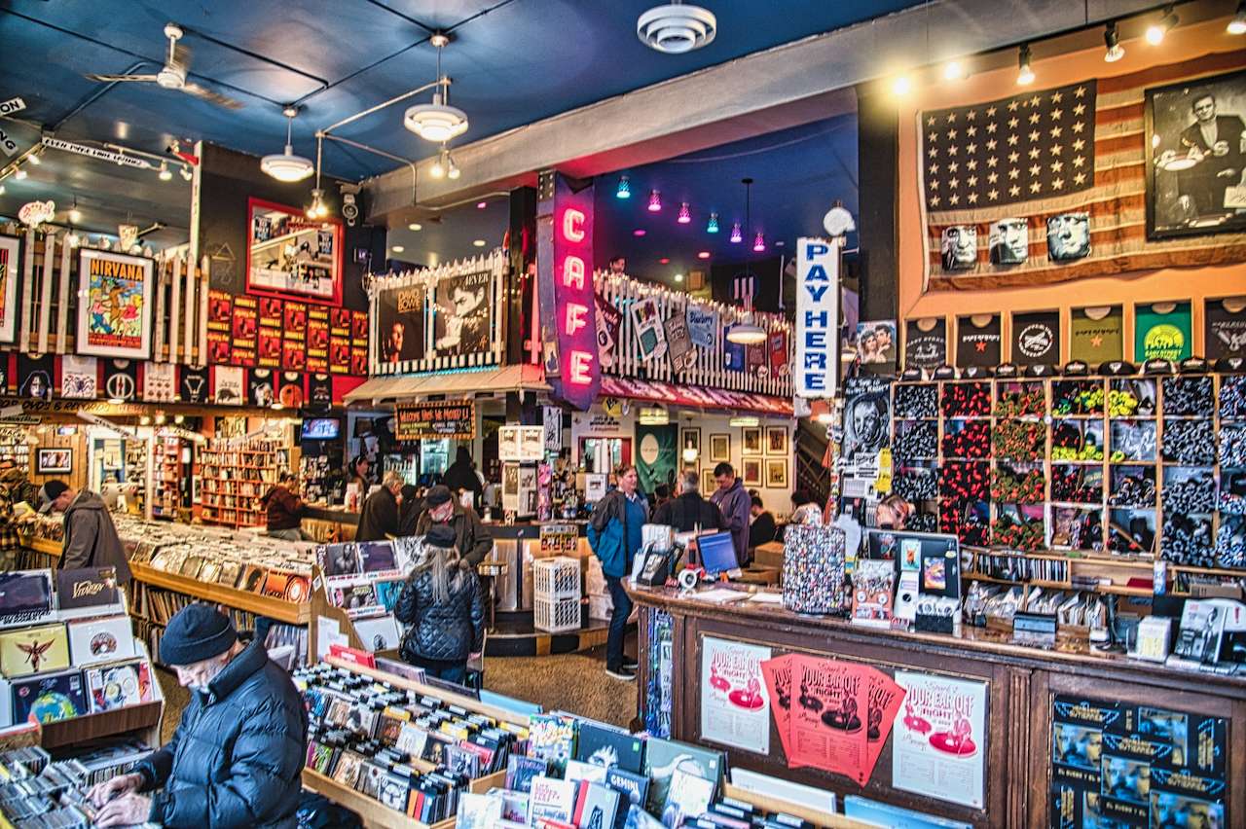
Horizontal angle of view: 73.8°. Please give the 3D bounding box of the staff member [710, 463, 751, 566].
[{"bbox_3d":[0.865,1.263,6.922,0.340,1.712,0.450,2,-2,-40],"label":"staff member"}]

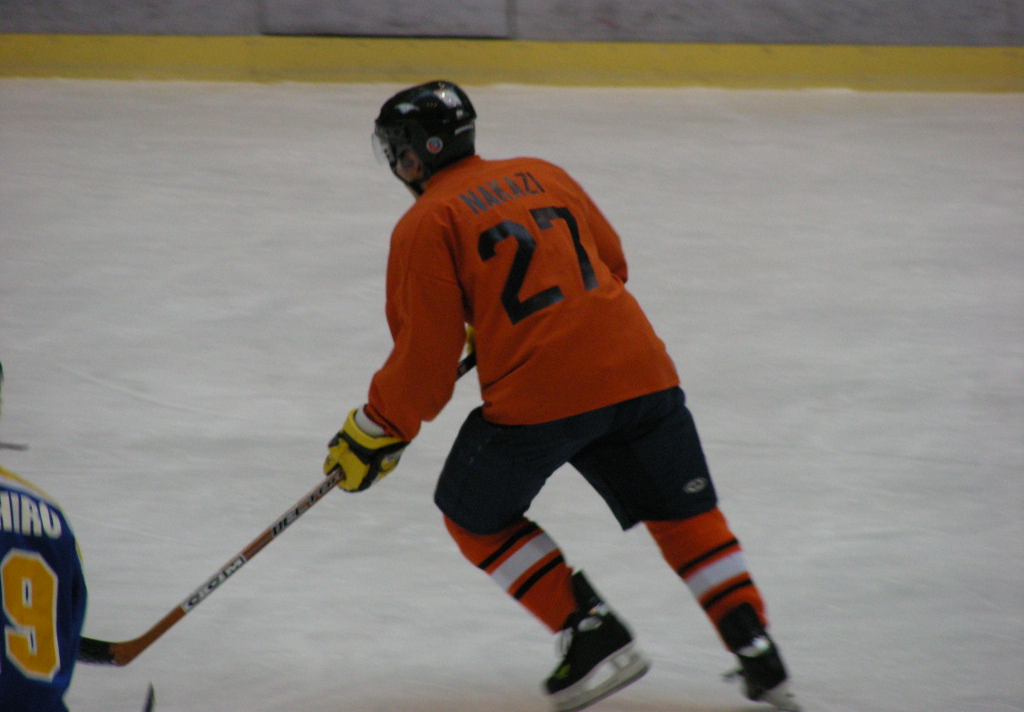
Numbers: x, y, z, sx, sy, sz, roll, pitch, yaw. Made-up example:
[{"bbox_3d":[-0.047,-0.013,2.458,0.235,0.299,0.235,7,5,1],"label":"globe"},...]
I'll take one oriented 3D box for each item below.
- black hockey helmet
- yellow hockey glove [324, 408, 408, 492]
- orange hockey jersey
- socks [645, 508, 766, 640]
[{"bbox_3d":[-0.214,-0.548,22.600,0.275,0.245,0.215,-8,-8,32],"label":"black hockey helmet"},{"bbox_3d":[-0.360,0.234,22.600,0.160,0.220,0.170,-10,57,-51],"label":"yellow hockey glove"},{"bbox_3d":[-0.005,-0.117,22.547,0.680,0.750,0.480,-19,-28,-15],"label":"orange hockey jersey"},{"bbox_3d":[0.490,0.532,22.450,0.170,0.400,0.180,-26,-6,-21],"label":"socks"}]

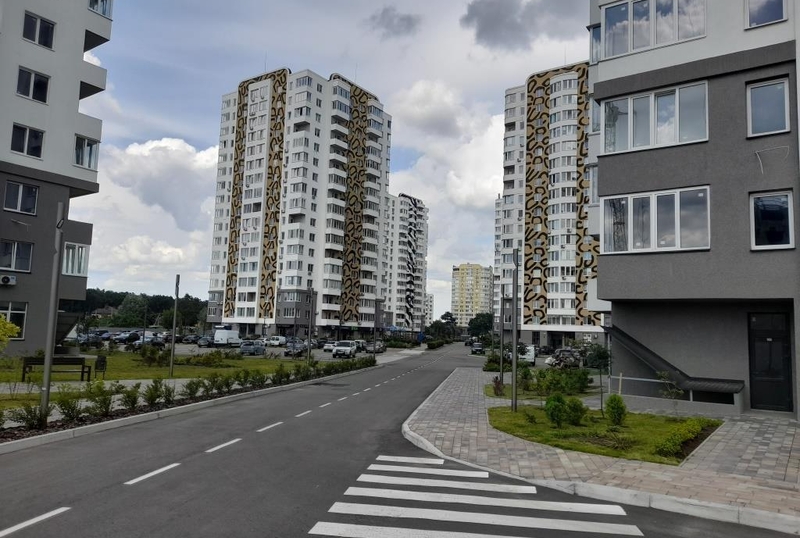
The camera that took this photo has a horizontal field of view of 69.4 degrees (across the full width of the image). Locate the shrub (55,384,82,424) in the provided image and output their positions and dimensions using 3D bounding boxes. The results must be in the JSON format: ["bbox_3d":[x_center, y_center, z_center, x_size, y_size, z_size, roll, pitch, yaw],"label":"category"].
[{"bbox_3d":[-5.910,2.377,10.367,0.460,0.670,0.450,1,-5,7],"label":"shrub"}]

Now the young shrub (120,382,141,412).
[{"bbox_3d":[-6.095,2.880,13.072,0.497,0.587,0.497,2,-6,0],"label":"young shrub"}]

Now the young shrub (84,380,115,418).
[{"bbox_3d":[-6.188,2.668,12.003,0.590,0.756,0.590,2,-6,0],"label":"young shrub"}]

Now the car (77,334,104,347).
[{"bbox_3d":[-32.217,7.369,60.070,1.770,1.470,4.250,1,-6,6],"label":"car"}]

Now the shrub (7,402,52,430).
[{"bbox_3d":[-6.026,2.359,9.444,0.660,0.470,0.520,1,-5,7],"label":"shrub"}]

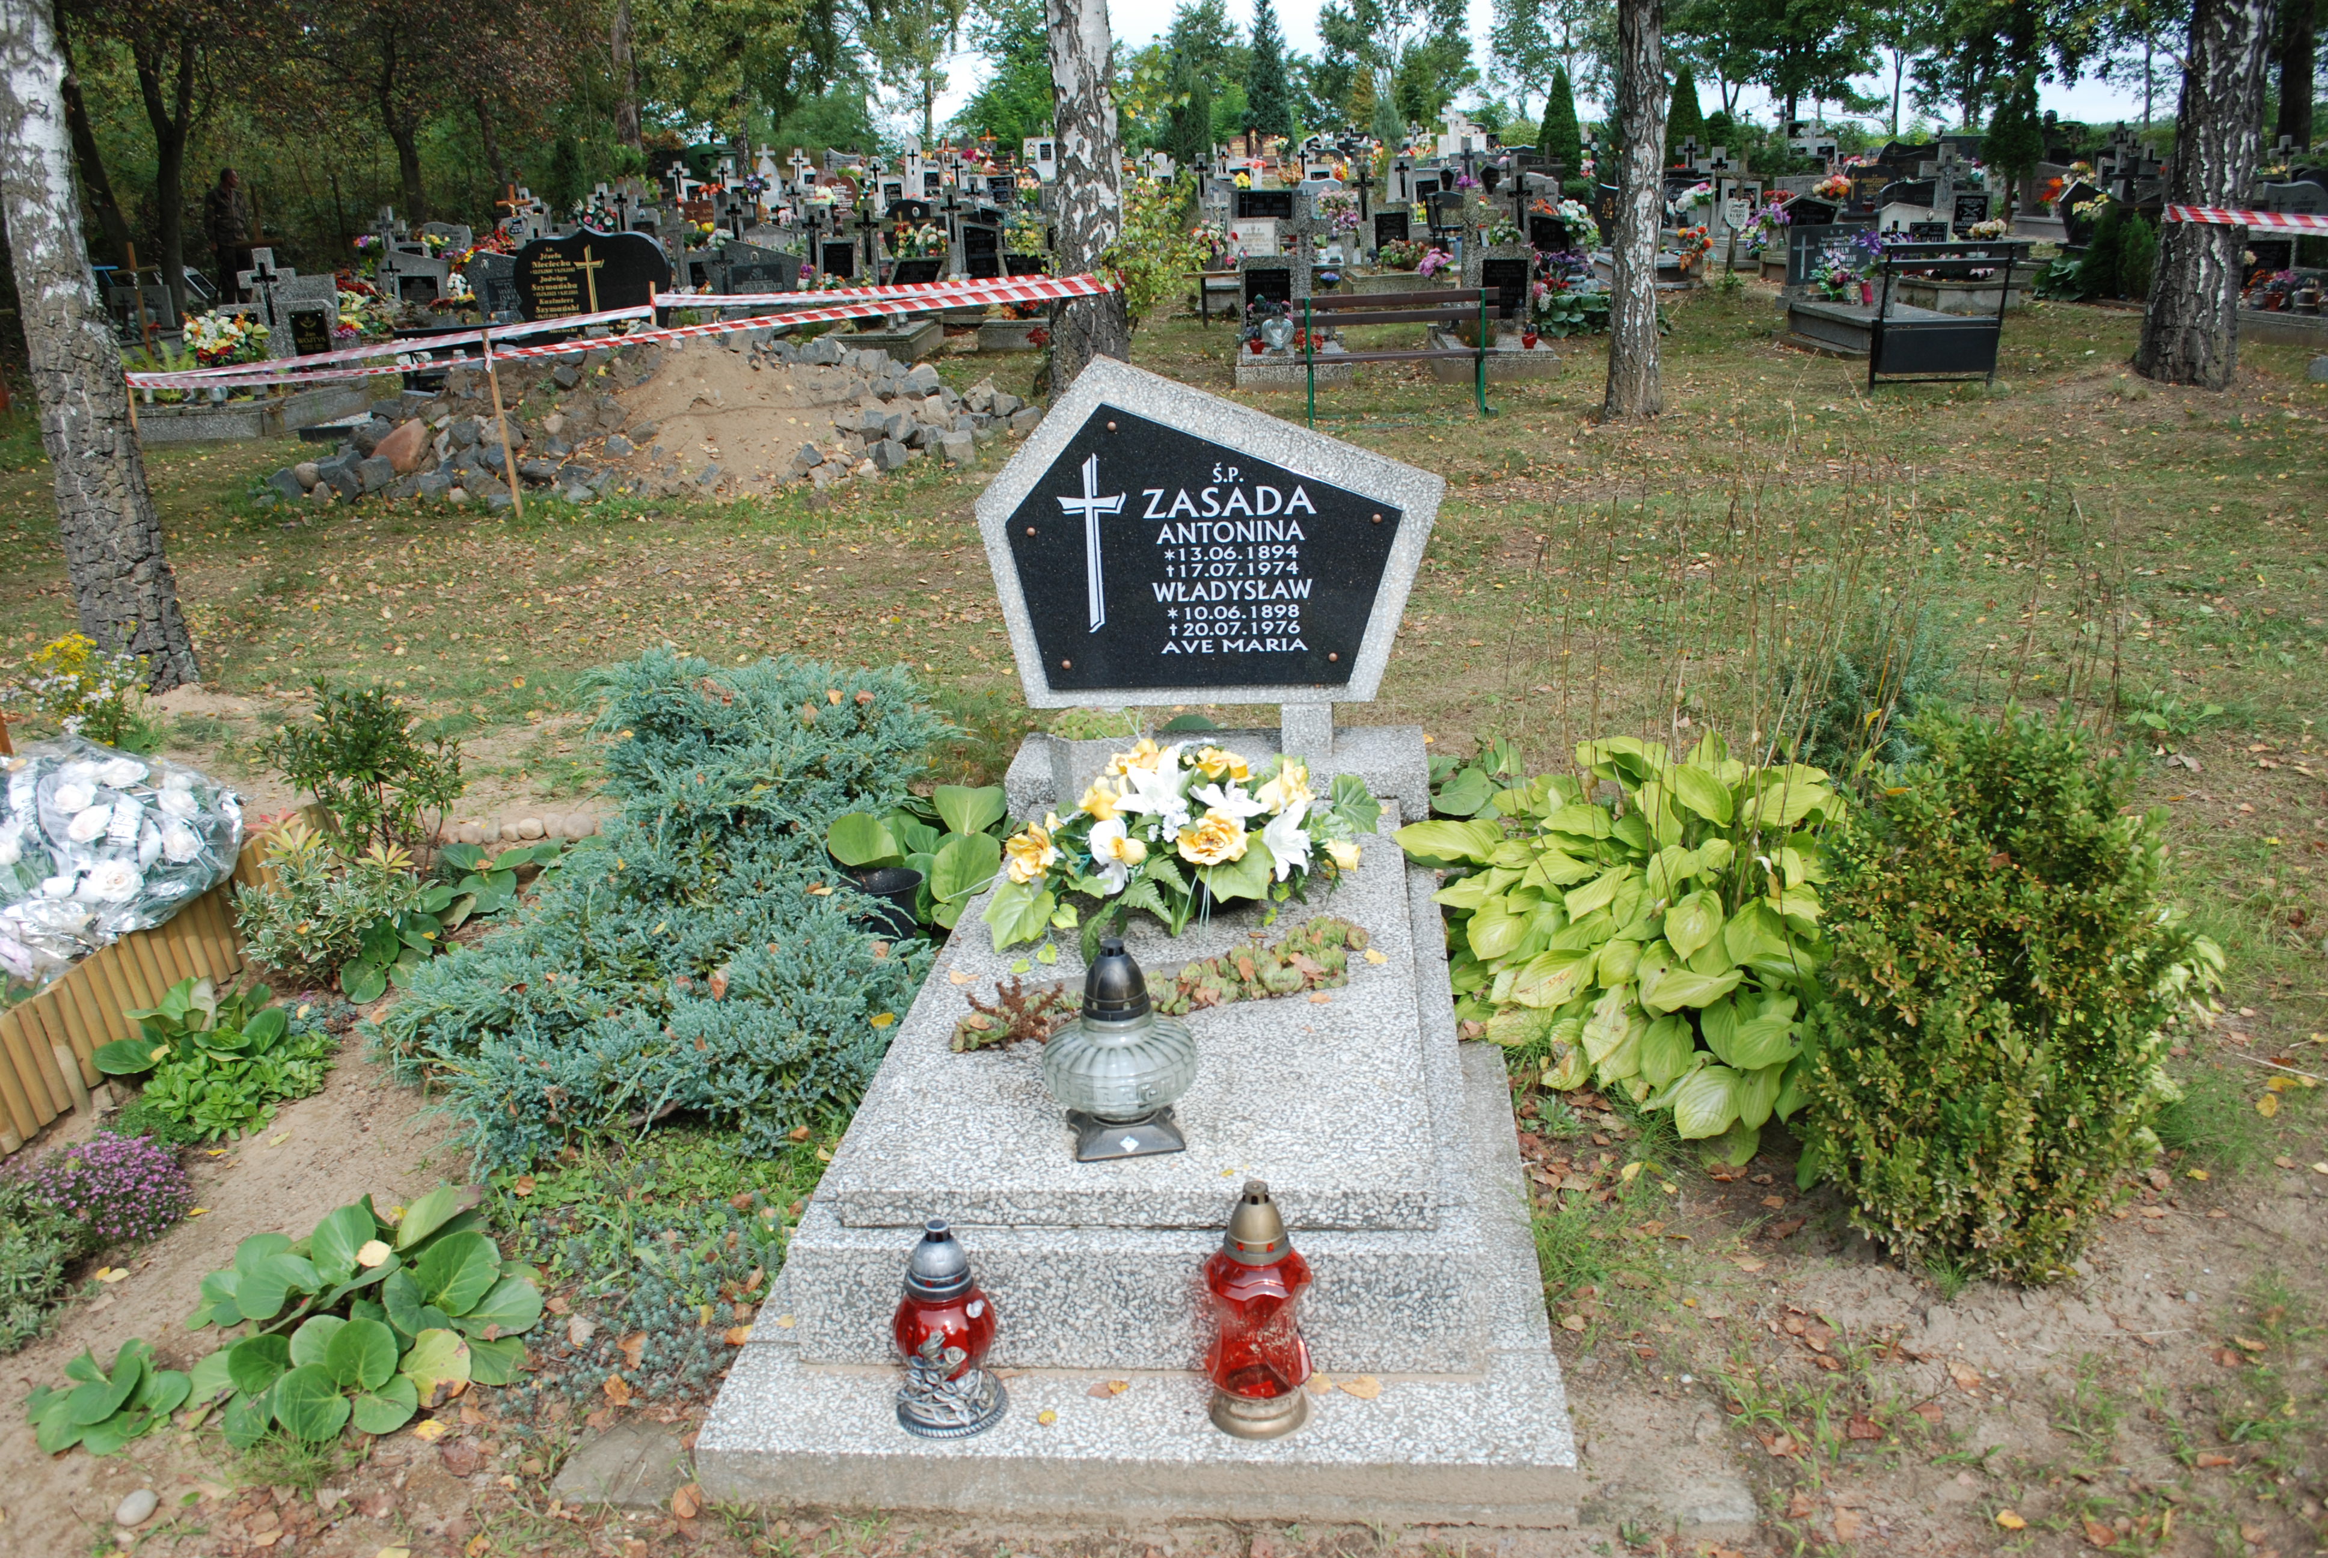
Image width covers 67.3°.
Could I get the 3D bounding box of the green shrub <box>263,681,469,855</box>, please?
[{"bbox_3d":[-2.006,-0.037,4.409,0.470,0.450,0.440,-13,22,-24],"label":"green shrub"}]

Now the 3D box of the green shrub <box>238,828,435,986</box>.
[{"bbox_3d":[-1.800,0.260,3.730,0.410,0.307,0.370,-13,21,-26],"label":"green shrub"}]

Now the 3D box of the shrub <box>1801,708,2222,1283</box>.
[{"bbox_3d":[1.187,0.288,2.425,0.550,0.771,0.510,7,21,27],"label":"shrub"}]

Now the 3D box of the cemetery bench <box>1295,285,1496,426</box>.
[{"bbox_3d":[1.431,-2.679,11.039,1.250,0.810,0.520,-4,19,-3],"label":"cemetery bench"}]

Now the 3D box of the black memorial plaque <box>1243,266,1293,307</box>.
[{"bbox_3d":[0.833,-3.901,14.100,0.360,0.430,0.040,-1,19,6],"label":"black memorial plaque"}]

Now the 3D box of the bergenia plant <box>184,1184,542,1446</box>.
[{"bbox_3d":[-1.142,0.741,2.513,0.470,0.190,0.350,-14,22,-27],"label":"bergenia plant"}]

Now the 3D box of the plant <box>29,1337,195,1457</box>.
[{"bbox_3d":[-1.400,0.822,2.318,0.210,0.110,0.190,-1,19,6],"label":"plant"}]

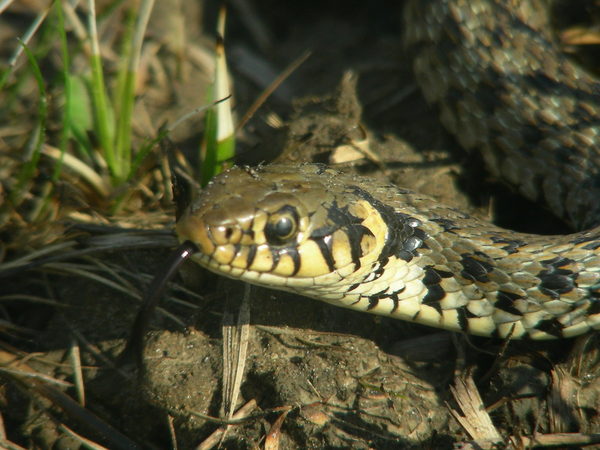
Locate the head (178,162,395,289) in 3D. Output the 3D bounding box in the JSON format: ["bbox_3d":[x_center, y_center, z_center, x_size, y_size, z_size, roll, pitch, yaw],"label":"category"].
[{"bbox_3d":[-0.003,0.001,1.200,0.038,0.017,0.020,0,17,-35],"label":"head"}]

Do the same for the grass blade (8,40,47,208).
[{"bbox_3d":[-0.052,-0.019,1.250,0.007,0.034,0.004,0,20,0],"label":"grass blade"}]

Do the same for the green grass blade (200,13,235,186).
[{"bbox_3d":[-0.016,-0.024,1.255,0.006,0.037,0.004,3,20,-1],"label":"green grass blade"}]

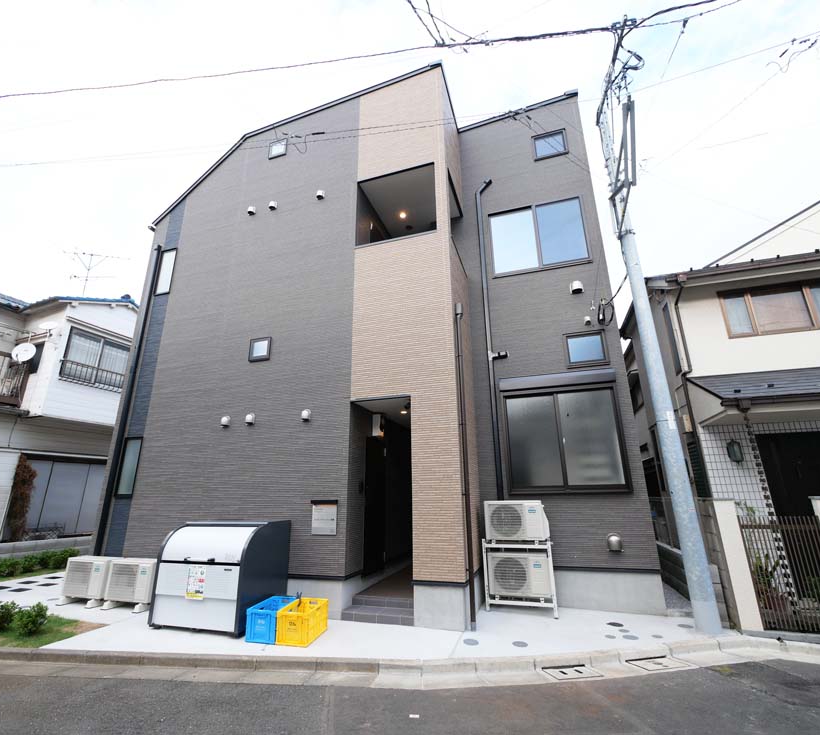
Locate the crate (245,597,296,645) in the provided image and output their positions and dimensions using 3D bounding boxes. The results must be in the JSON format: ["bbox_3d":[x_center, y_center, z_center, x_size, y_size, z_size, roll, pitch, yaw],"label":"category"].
[{"bbox_3d":[-1.520,2.868,4.505,0.383,0.294,0.581,-6,-18,17],"label":"crate"}]

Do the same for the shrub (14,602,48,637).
[{"bbox_3d":[-4.452,2.954,4.661,0.300,0.320,0.300,-6,-18,17],"label":"shrub"}]

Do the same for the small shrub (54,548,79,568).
[{"bbox_3d":[-7.358,4.109,8.498,0.419,0.411,0.403,-6,-18,17],"label":"small shrub"}]

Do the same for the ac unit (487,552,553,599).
[{"bbox_3d":[1.491,2.810,5.407,0.790,0.530,0.280,-6,-18,17],"label":"ac unit"}]

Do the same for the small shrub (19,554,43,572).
[{"bbox_3d":[-7.916,4.094,8.296,0.360,0.330,0.360,-6,-18,17],"label":"small shrub"}]

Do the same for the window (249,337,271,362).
[{"bbox_3d":[-2.468,-0.286,6.564,0.413,0.402,0.090,-6,-18,17],"label":"window"}]

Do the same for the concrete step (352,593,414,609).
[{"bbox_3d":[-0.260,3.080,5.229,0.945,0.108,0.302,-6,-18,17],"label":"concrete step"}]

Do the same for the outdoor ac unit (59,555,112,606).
[{"bbox_3d":[-4.709,3.174,5.894,0.806,0.604,0.349,-6,-18,17],"label":"outdoor ac unit"}]

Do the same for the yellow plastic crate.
[{"bbox_3d":[-1.189,2.869,4.476,0.366,0.310,0.530,-4,-17,12],"label":"yellow plastic crate"}]

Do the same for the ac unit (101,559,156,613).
[{"bbox_3d":[-3.888,3.085,5.641,0.814,0.604,0.349,-6,-18,17],"label":"ac unit"}]

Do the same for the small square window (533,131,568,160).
[{"bbox_3d":[2.602,-4.119,7.350,0.593,0.573,0.101,-6,-18,17],"label":"small square window"}]

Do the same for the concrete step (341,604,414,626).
[{"bbox_3d":[-0.361,3.143,5.028,0.955,0.095,0.320,-6,-18,17],"label":"concrete step"}]

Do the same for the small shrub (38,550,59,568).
[{"bbox_3d":[-7.916,4.191,8.649,0.370,0.350,0.370,-6,-18,17],"label":"small shrub"}]

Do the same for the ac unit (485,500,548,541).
[{"bbox_3d":[1.480,2.115,5.483,0.814,0.507,0.294,-6,-18,17],"label":"ac unit"}]

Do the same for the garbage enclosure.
[{"bbox_3d":[-2.390,2.604,5.074,1.318,1.155,0.899,-6,-18,17],"label":"garbage enclosure"}]

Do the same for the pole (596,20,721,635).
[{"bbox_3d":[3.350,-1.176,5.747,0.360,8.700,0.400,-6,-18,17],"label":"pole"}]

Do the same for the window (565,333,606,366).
[{"bbox_3d":[2.759,-0.276,6.205,0.595,0.563,0.090,-6,-18,17],"label":"window"}]

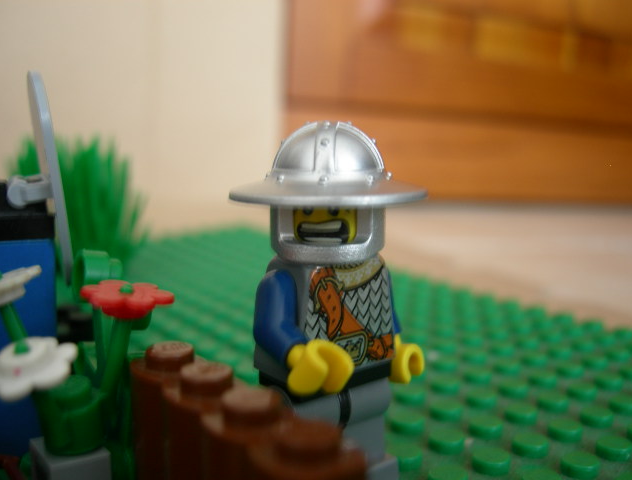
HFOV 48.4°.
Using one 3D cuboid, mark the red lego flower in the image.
[{"bbox_3d":[-0.021,0.007,0.077,0.010,0.002,0.010,6,9,-14],"label":"red lego flower"}]

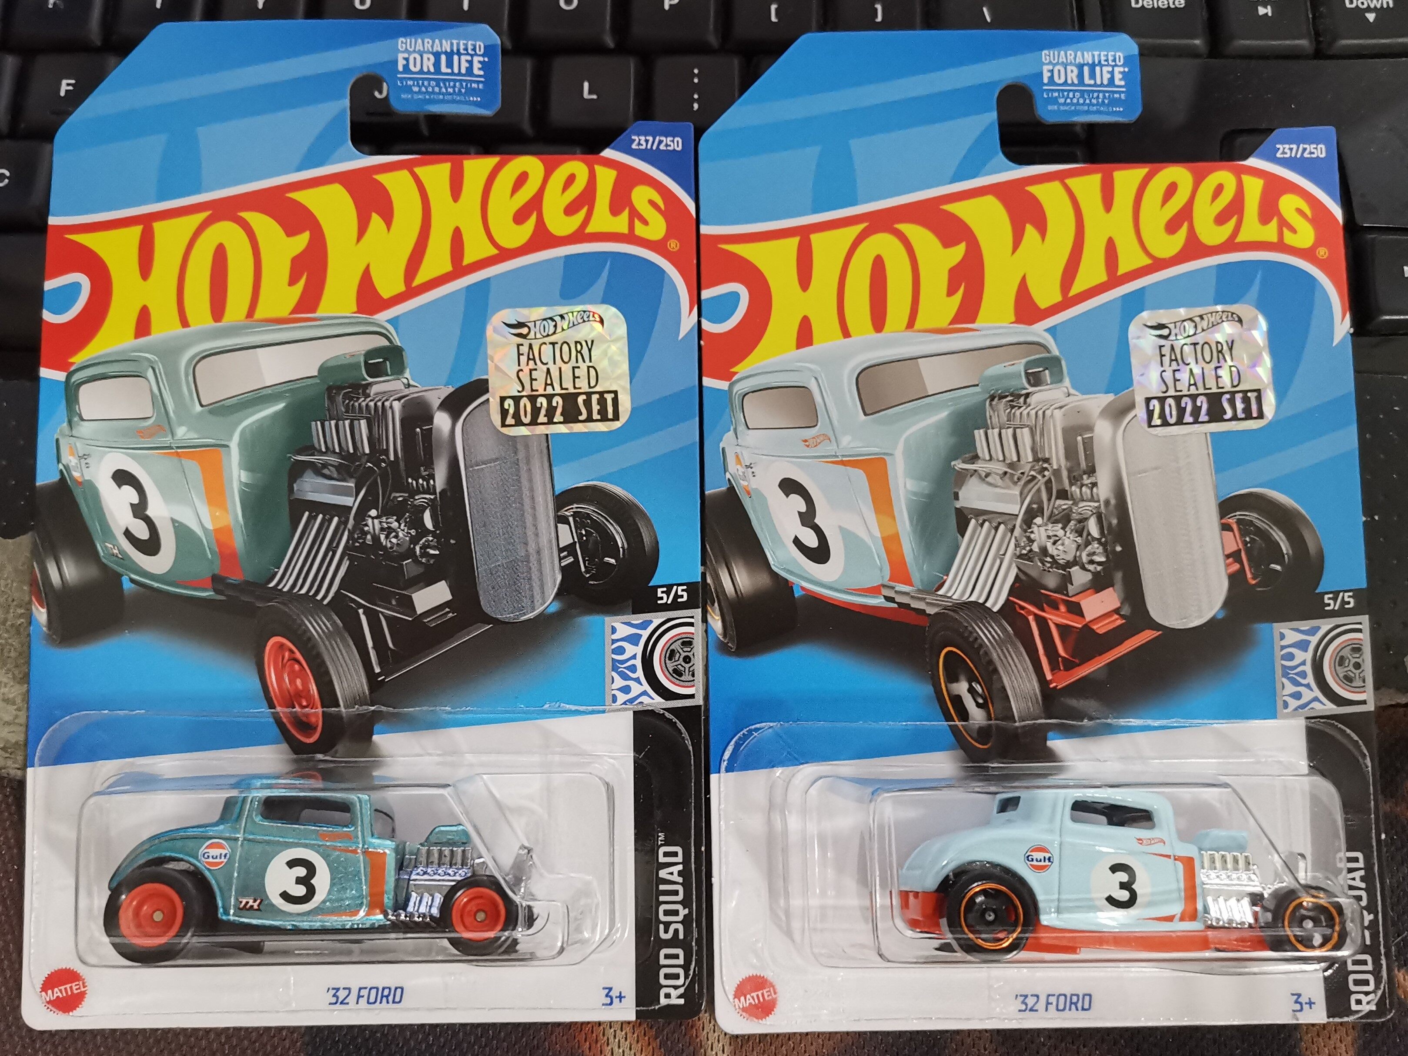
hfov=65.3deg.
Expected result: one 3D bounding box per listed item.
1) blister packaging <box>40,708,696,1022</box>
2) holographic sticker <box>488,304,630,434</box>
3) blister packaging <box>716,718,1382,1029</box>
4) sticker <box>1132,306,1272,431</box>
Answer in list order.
[{"bbox_3d":[-0.054,0.052,0.159,0.106,0.033,0.047,-1,85,-1],"label":"blister packaging"},{"bbox_3d":[-0.024,-0.026,0.182,0.023,0.001,0.021,-3,85,-1],"label":"holographic sticker"},{"bbox_3d":[0.056,0.054,0.160,0.106,0.033,0.048,0,85,0],"label":"blister packaging"},{"bbox_3d":[0.083,-0.026,0.183,0.023,0.001,0.021,-3,85,-1],"label":"sticker"}]

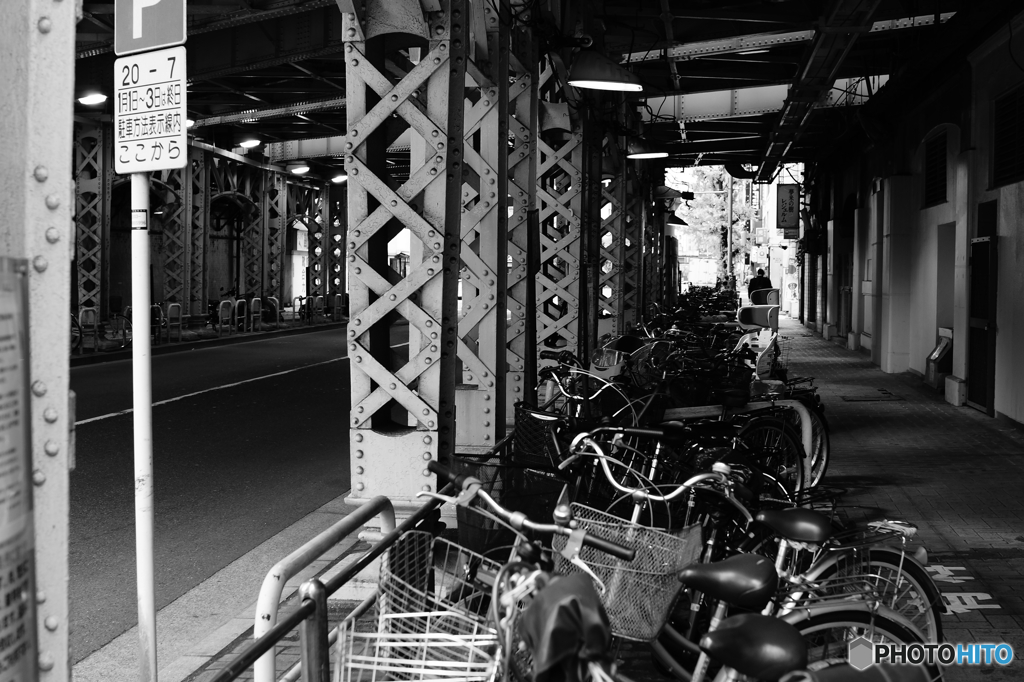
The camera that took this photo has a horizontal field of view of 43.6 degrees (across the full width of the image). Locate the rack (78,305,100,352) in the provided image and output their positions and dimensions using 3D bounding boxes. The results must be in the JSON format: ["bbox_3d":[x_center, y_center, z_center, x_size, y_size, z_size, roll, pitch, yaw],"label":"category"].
[{"bbox_3d":[-7.496,-0.178,22.747,0.070,0.820,0.700,0,3,7],"label":"rack"}]

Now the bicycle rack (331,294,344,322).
[{"bbox_3d":[-5.304,-0.987,39.047,0.070,0.820,0.700,0,3,7],"label":"bicycle rack"}]

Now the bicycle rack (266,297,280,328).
[{"bbox_3d":[-6.300,-0.729,33.847,0.070,0.820,0.800,0,3,7],"label":"bicycle rack"}]

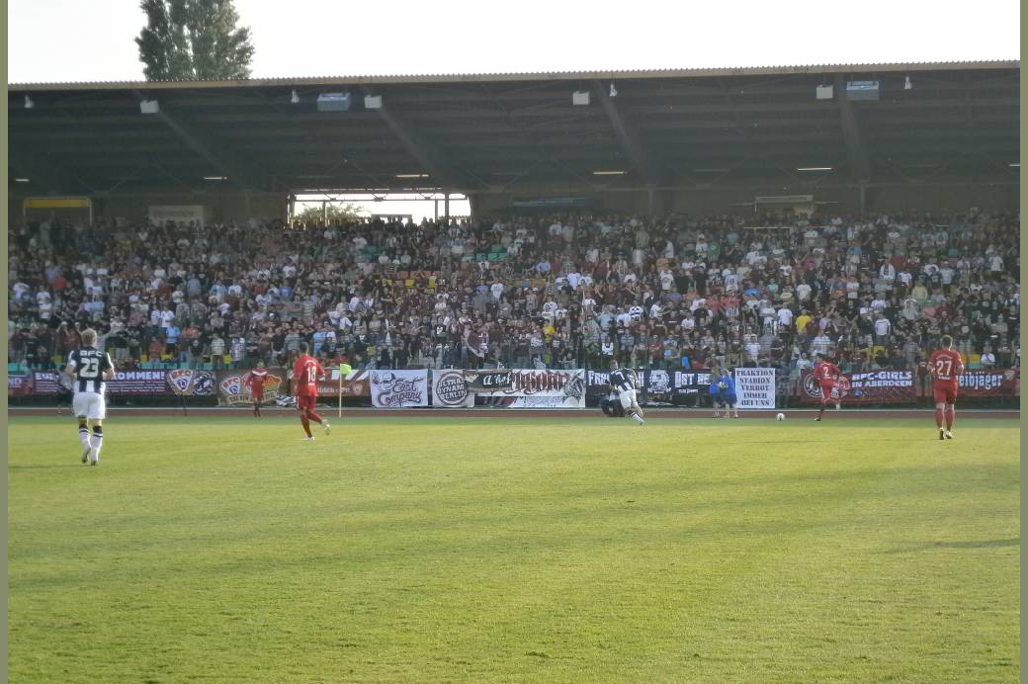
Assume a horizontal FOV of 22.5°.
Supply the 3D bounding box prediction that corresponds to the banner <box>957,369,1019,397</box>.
[{"bbox_3d":[15.108,1.340,84.563,2.702,0.904,0.050,0,-1,11],"label":"banner"}]

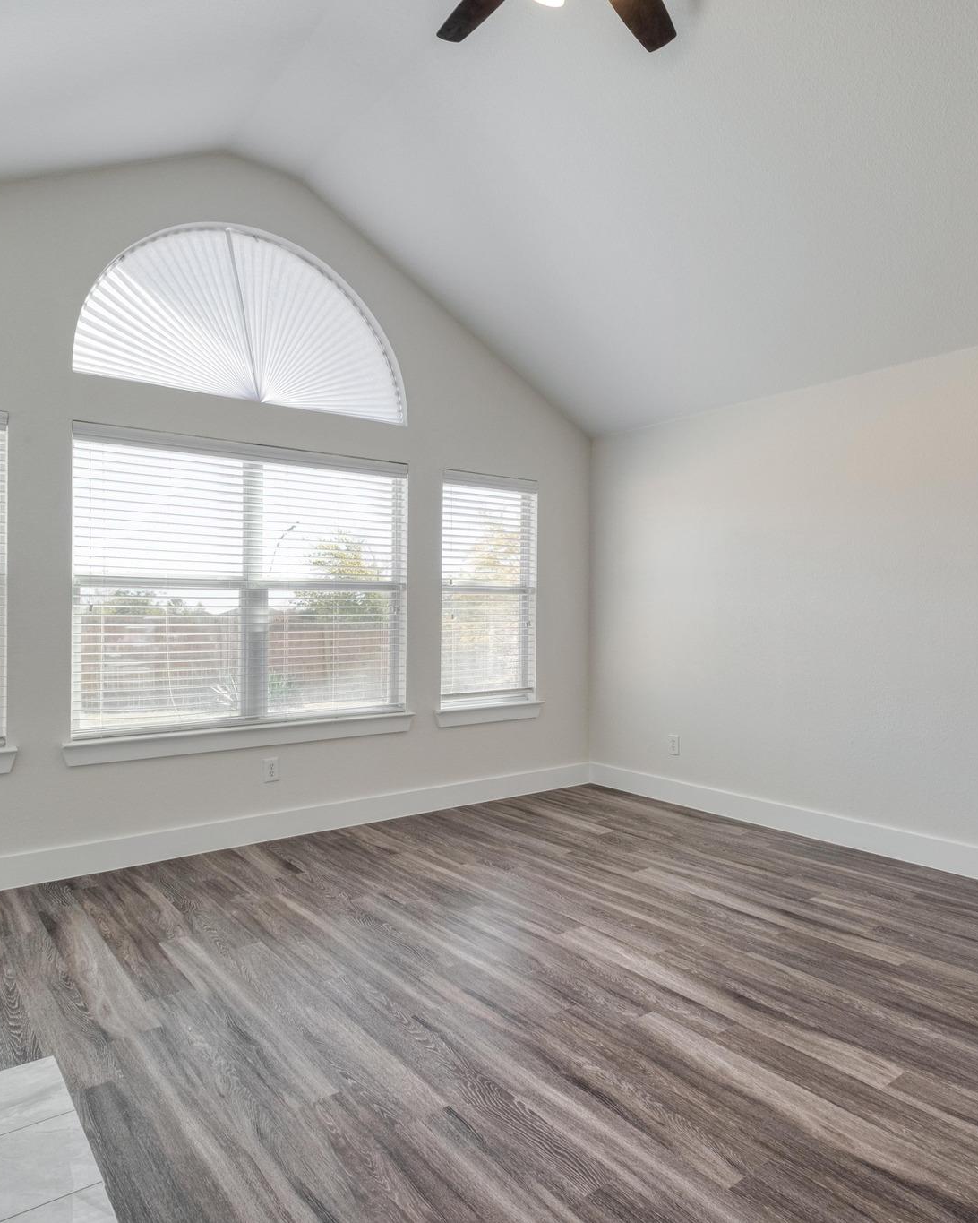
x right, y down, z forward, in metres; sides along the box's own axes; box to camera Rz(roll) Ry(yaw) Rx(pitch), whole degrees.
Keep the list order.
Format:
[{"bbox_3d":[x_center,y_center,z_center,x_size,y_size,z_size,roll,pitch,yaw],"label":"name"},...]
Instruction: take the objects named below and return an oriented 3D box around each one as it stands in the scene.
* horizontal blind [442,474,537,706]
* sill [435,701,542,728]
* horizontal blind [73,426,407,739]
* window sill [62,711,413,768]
[{"bbox_3d":[-0.004,-0.136,5.090,0.788,1.510,0.090,0,0,-37],"label":"horizontal blind"},{"bbox_3d":[0.003,0.677,5.059,0.869,0.117,0.105,0,0,-37],"label":"sill"},{"bbox_3d":[-1.242,-0.140,4.140,1.808,1.496,0.065,0,0,-37],"label":"horizontal blind"},{"bbox_3d":[-1.236,0.666,4.117,1.886,0.117,0.105,0,0,-37],"label":"window sill"}]

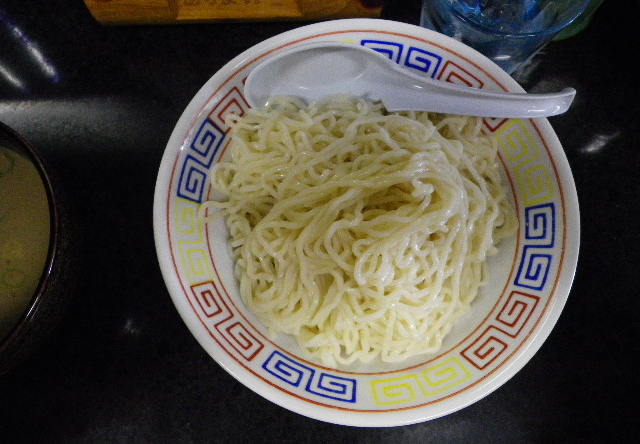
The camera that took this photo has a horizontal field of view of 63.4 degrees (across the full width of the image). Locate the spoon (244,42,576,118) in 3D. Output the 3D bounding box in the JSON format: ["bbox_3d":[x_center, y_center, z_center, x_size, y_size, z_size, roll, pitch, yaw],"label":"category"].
[{"bbox_3d":[0.045,-0.068,0.277,0.168,0.040,0.046,2,114,-3],"label":"spoon"}]

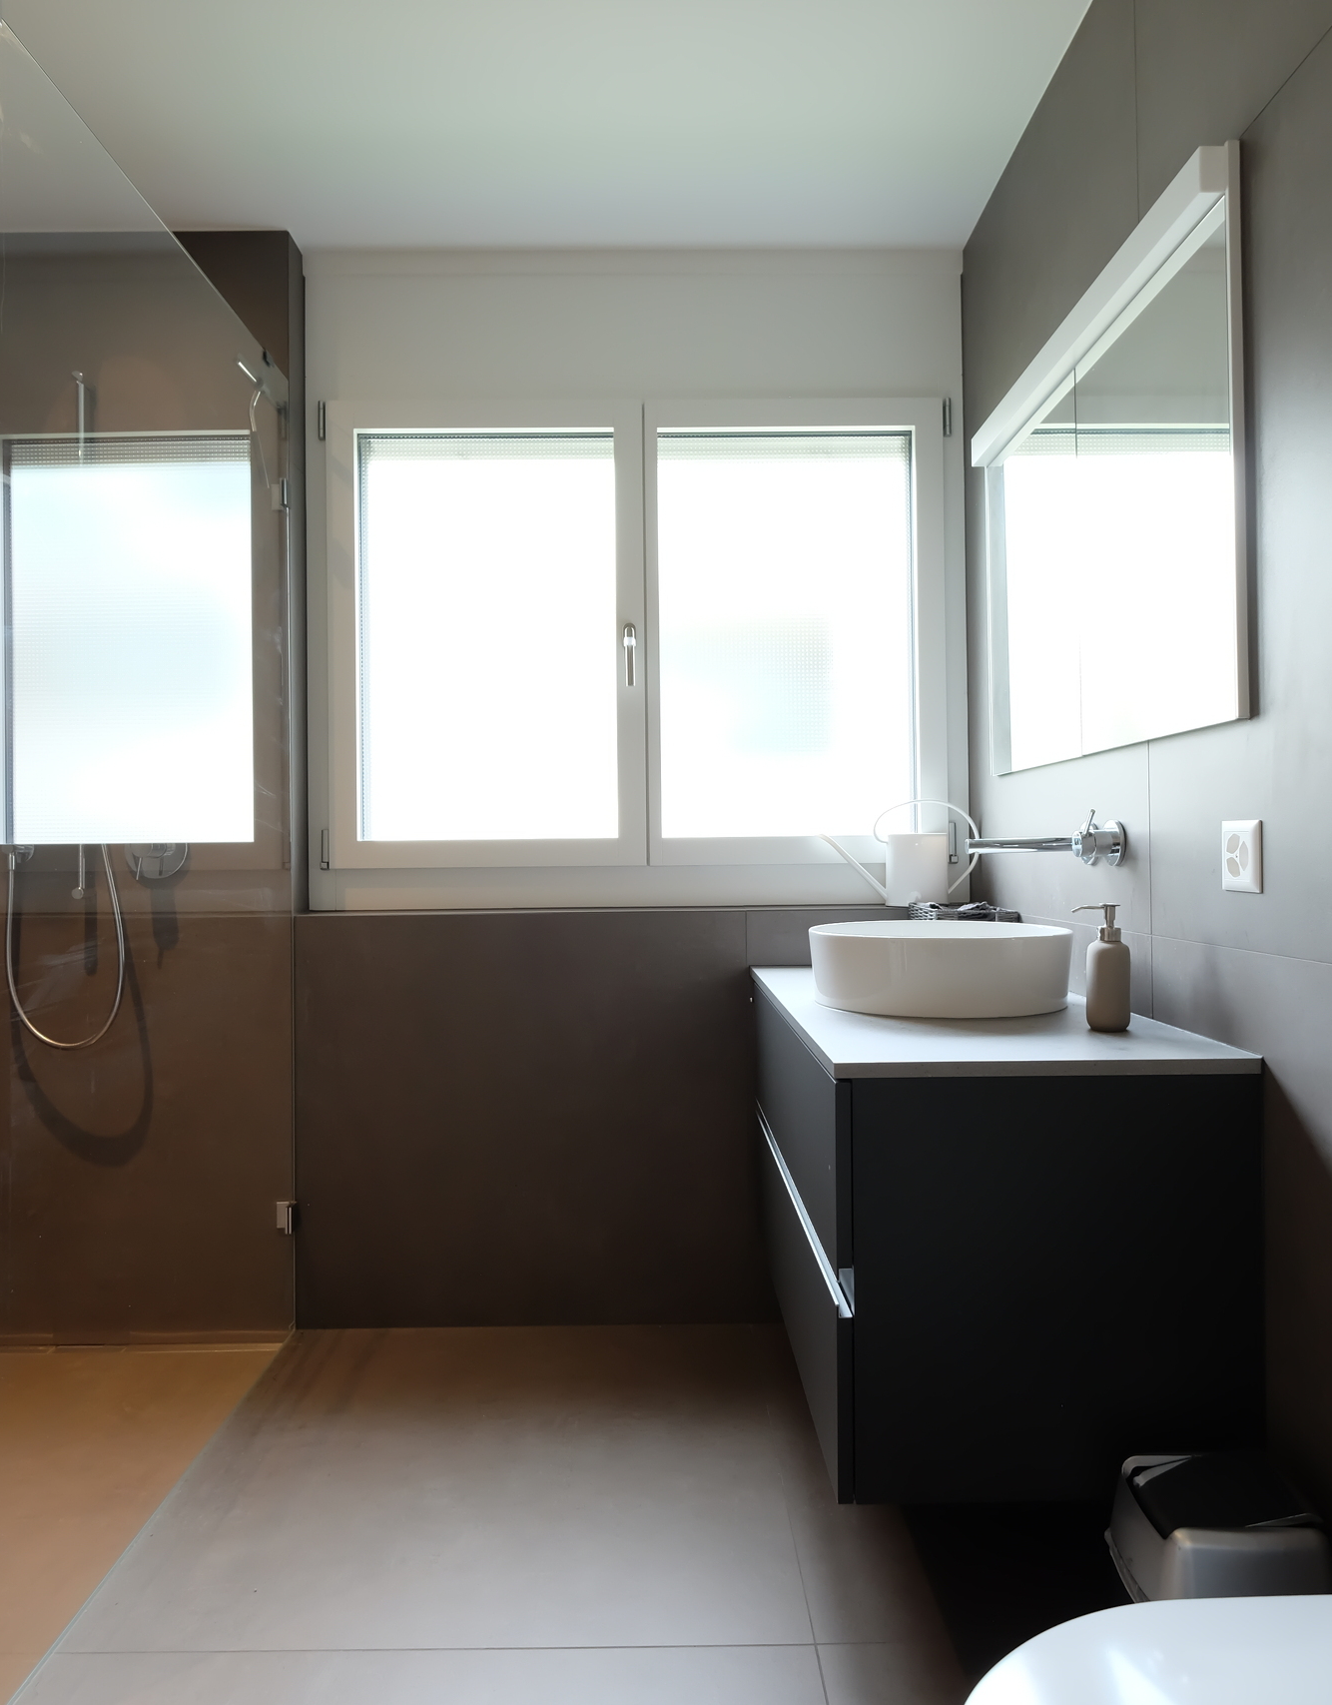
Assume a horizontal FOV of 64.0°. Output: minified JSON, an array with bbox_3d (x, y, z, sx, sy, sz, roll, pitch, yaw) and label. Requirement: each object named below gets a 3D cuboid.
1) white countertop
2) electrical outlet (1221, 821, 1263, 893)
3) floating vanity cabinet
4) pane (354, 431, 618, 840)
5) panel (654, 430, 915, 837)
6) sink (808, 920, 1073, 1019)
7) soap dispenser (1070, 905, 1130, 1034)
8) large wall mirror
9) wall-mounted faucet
[{"bbox_3d":[0.457,0.267,1.847,0.522,0.019,1.110,-1,0,-1],"label":"white countertop"},{"bbox_3d":[0.716,0.006,1.325,0.011,0.087,0.085,-1,0,-1],"label":"electrical outlet"},{"bbox_3d":[0.461,0.532,1.846,0.520,0.511,1.108,-1,0,-1],"label":"floating vanity cabinet"},{"bbox_3d":[-0.418,-0.509,2.489,0.611,0.961,0.040,-1,0,-1],"label":"pane"},{"bbox_3d":[0.283,-0.516,2.498,0.609,0.960,0.040,-1,0,-1],"label":"panel"},{"bbox_3d":[0.471,0.195,1.841,0.441,0.124,0.441,-1,0,-1],"label":"sink"},{"bbox_3d":[0.621,0.163,1.517,0.090,0.180,0.064,-1,0,-1],"label":"soap dispenser"},{"bbox_3d":[0.681,-0.515,1.762,0.050,0.714,0.910,-1,0,-1],"label":"large wall mirror"},{"bbox_3d":[0.613,-0.021,1.754,0.207,0.094,0.173,-1,0,-1],"label":"wall-mounted faucet"}]

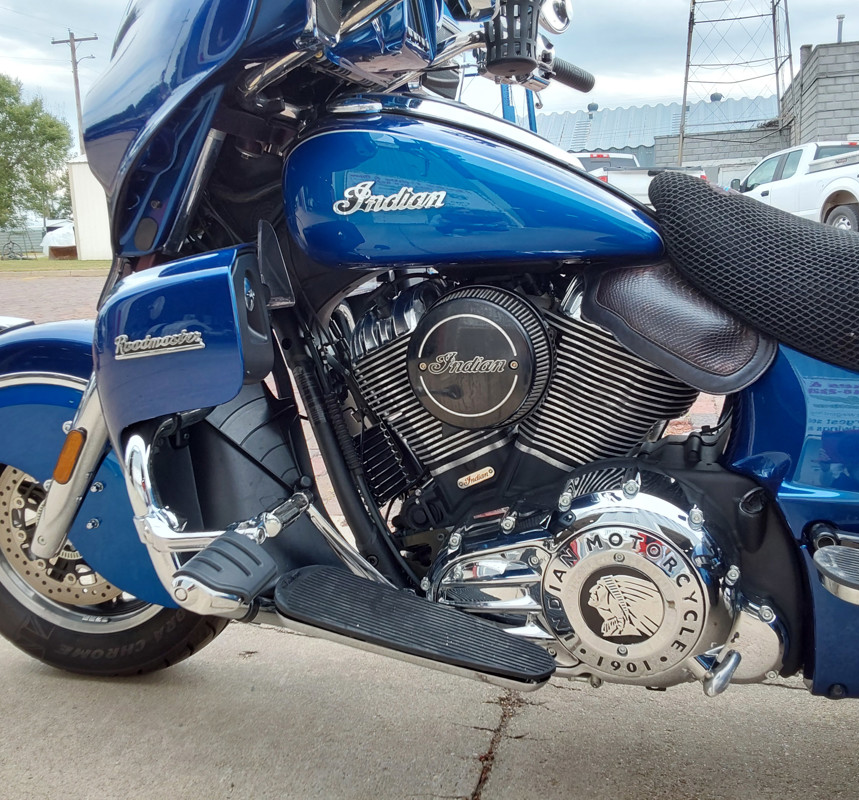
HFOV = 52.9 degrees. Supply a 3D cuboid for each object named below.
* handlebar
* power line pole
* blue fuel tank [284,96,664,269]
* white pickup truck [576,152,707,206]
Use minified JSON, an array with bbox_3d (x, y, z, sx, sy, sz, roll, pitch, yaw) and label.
[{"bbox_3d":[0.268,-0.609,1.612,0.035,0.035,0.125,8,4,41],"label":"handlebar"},{"bbox_3d":[-15.210,-11.165,37.952,2.440,9.636,0.500,1,12,15],"label":"power line pole"},{"bbox_3d":[0.073,-0.336,1.306,0.553,0.251,0.370,0,12,13],"label":"blue fuel tank"},{"bbox_3d":[3.081,-3.806,16.968,2.020,1.930,5.850,-5,12,-12],"label":"white pickup truck"}]

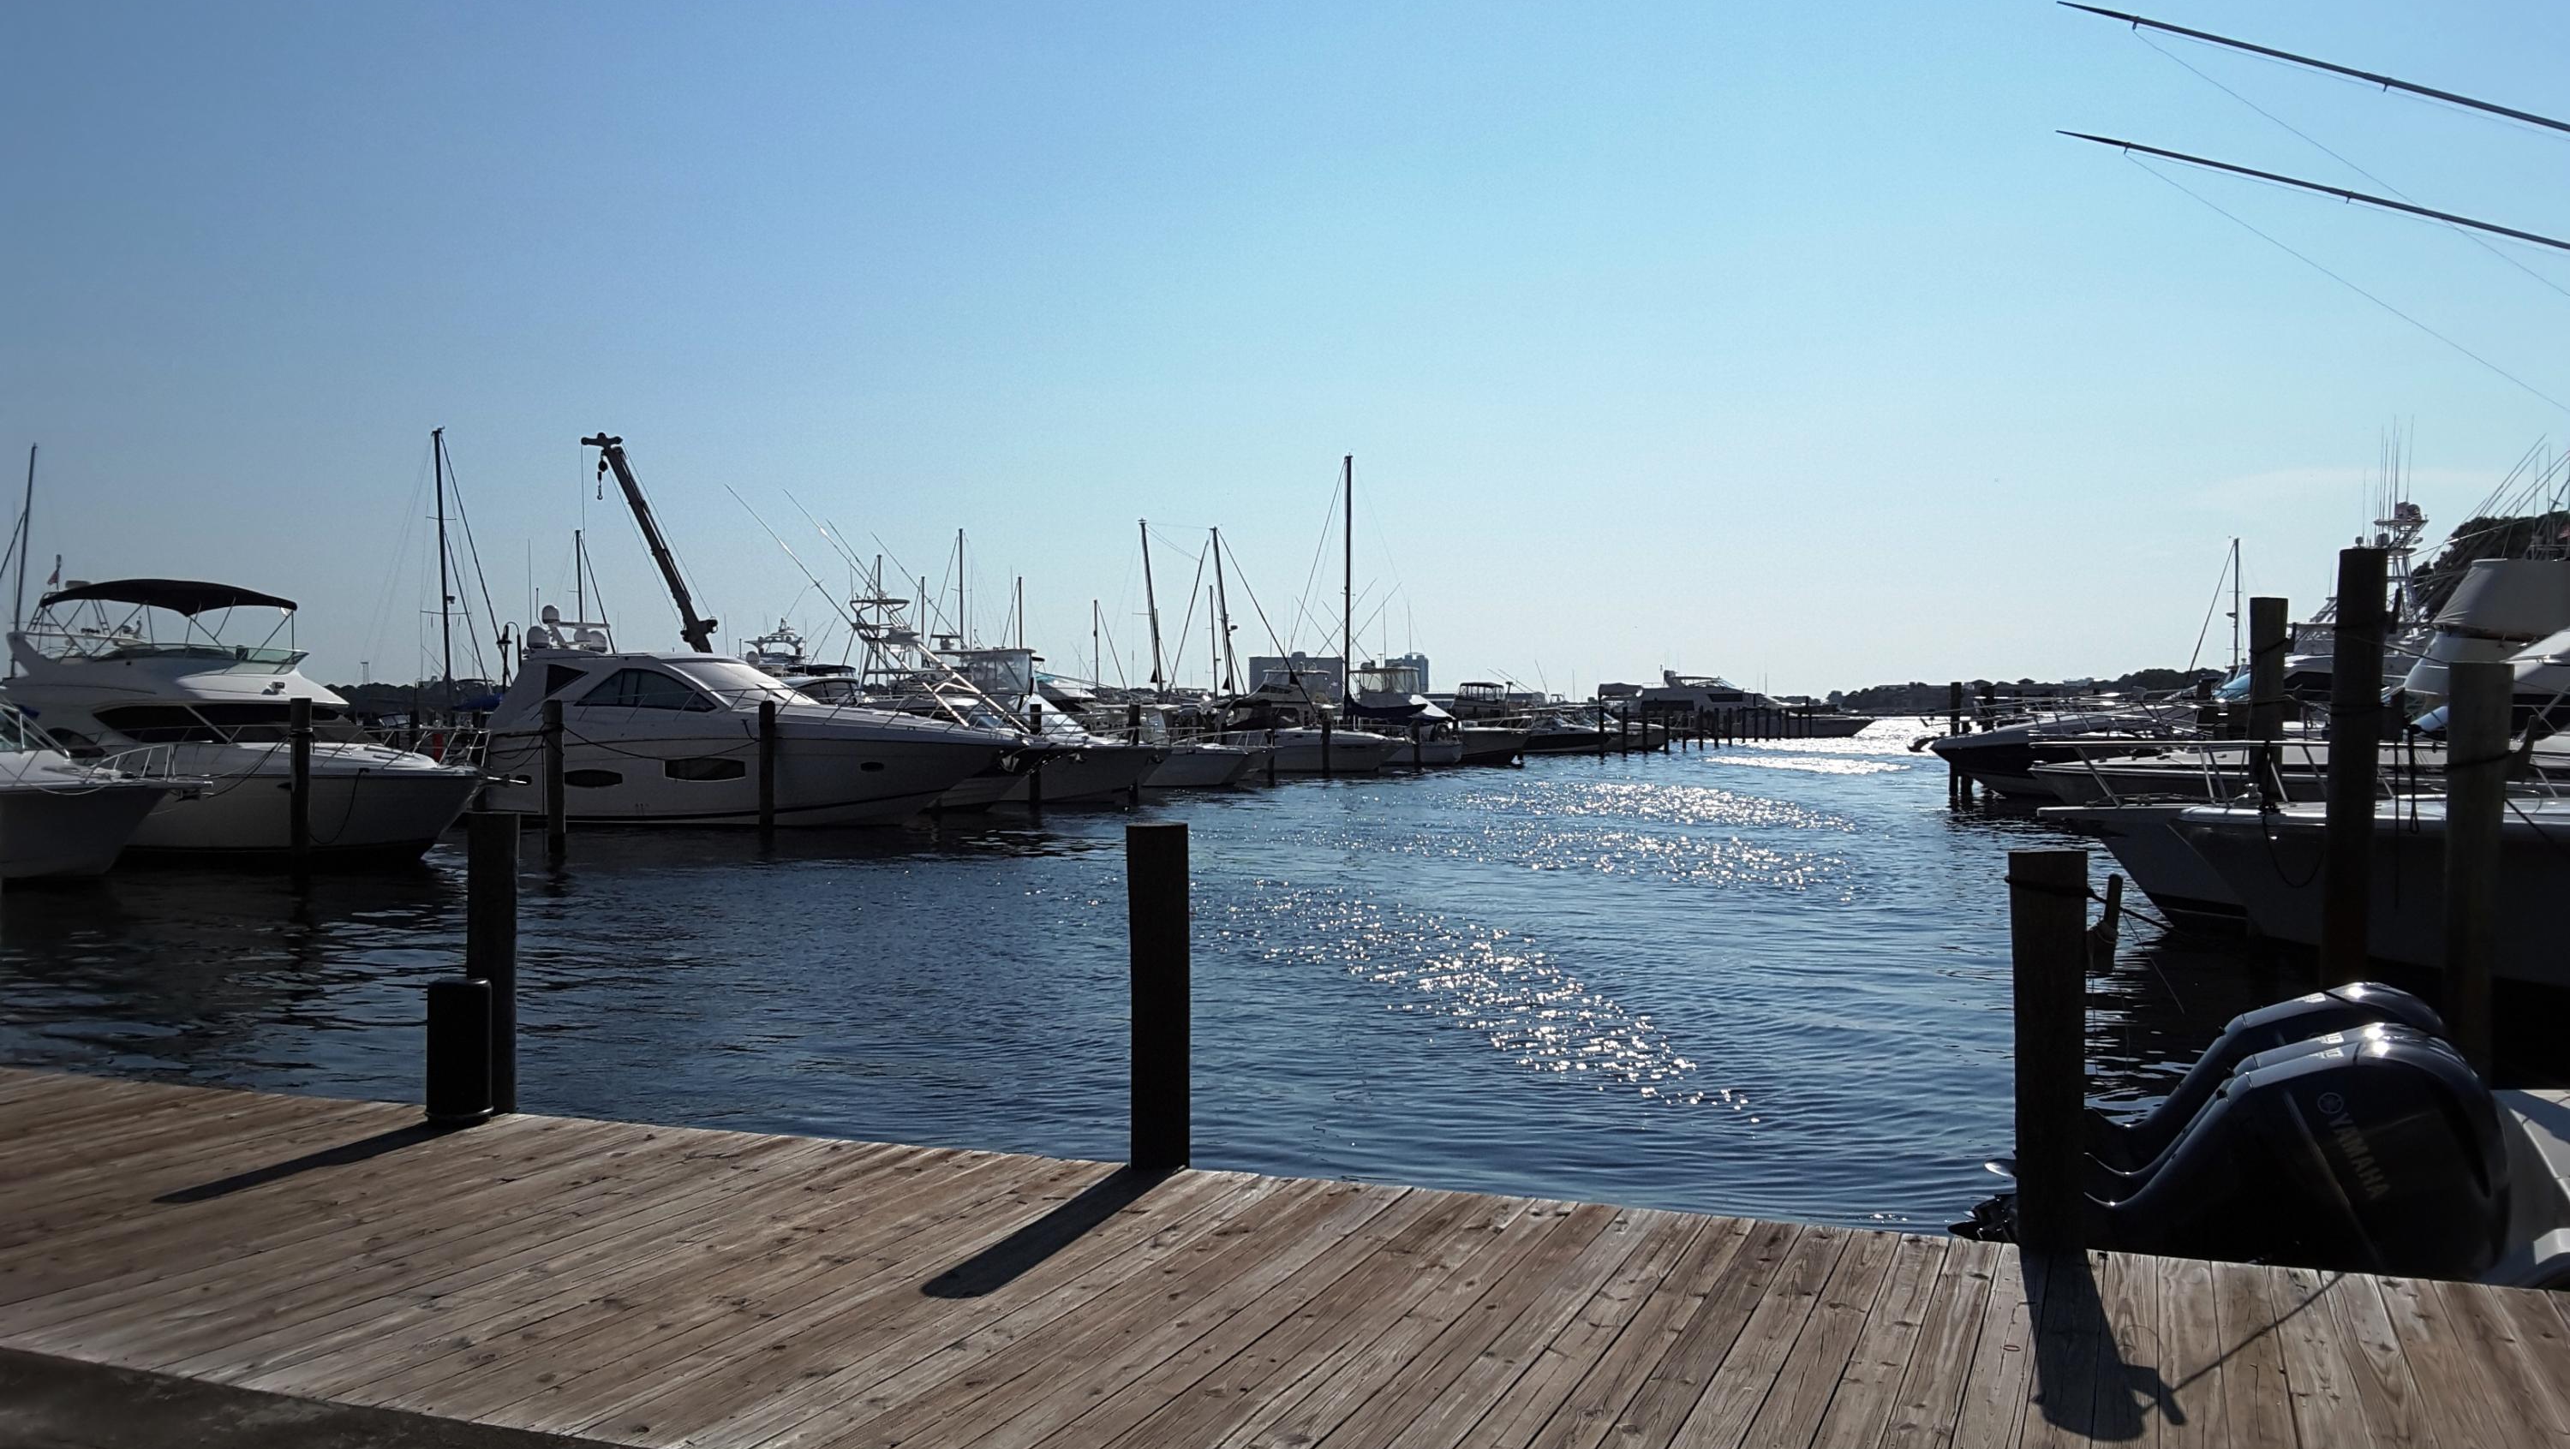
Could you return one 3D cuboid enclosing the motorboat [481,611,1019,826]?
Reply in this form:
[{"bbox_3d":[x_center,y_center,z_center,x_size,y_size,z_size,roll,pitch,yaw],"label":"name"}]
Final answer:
[{"bbox_3d":[-12.100,-0.193,52.800,13.600,4.900,4.300,0,0,22],"label":"motorboat"}]

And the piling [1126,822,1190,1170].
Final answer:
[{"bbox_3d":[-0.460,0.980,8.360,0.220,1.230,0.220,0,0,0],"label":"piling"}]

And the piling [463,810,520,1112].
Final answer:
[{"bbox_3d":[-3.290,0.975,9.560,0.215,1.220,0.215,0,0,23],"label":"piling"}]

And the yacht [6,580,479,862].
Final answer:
[{"bbox_3d":[-18.700,-0.167,41.000,13.000,5.000,4.200,0,0,22],"label":"yacht"}]

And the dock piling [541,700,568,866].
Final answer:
[{"bbox_3d":[-12.960,0.945,40.800,0.290,2.780,0.290,0,0,23],"label":"dock piling"}]

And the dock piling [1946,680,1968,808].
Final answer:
[{"bbox_3d":[18.900,0.484,64.800,0.290,3.390,0.290,0,0,23],"label":"dock piling"}]

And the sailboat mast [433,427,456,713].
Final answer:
[{"bbox_3d":[-31.000,-5.300,85.000,0.200,11.300,0.200,-3,0,22],"label":"sailboat mast"}]

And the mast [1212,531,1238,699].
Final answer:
[{"bbox_3d":[-2.600,-4.020,98.000,0.200,8.650,0.200,-5,0,22],"label":"mast"}]

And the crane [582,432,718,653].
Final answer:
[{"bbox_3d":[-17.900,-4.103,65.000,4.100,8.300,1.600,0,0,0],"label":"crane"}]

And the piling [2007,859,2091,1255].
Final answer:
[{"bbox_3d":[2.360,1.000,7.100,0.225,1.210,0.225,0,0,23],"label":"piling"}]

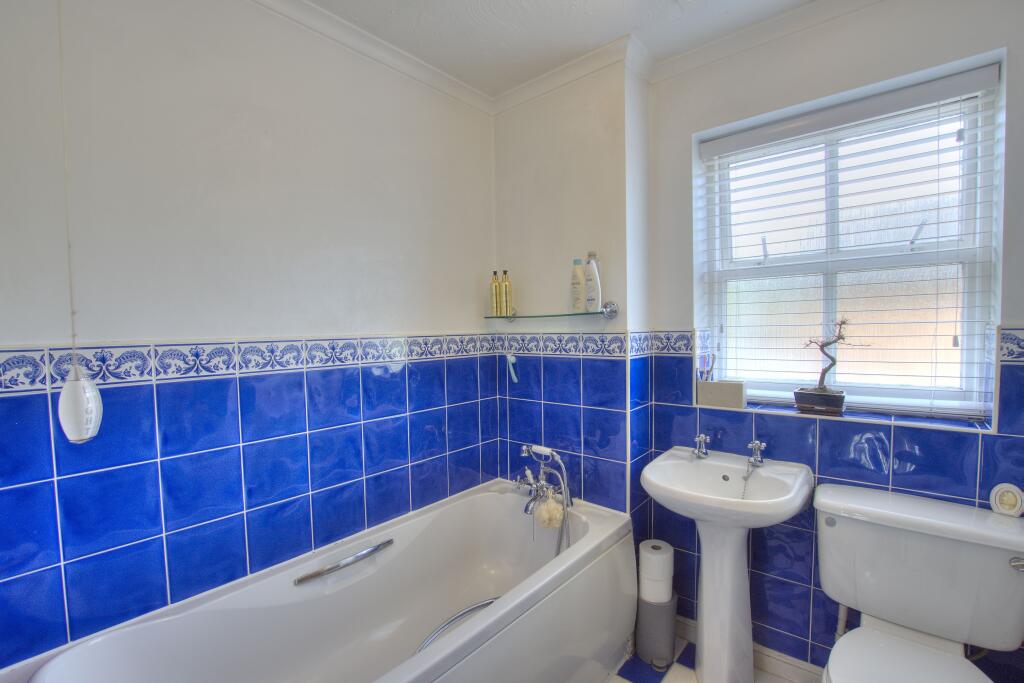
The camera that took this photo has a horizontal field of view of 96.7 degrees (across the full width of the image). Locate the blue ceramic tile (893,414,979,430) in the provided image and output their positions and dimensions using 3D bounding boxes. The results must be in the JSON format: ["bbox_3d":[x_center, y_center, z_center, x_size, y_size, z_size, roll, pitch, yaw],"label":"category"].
[{"bbox_3d":[1.305,0.247,1.409,0.198,0.008,0.170,1,2,40],"label":"blue ceramic tile"}]

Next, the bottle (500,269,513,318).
[{"bbox_3d":[-0.025,-0.214,2.041,0.050,0.209,0.050,-1,2,0],"label":"bottle"}]

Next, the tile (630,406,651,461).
[{"bbox_3d":[0.507,0.366,1.817,0.010,0.199,0.178,1,2,41],"label":"tile"}]

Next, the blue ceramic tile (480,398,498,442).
[{"bbox_3d":[-0.103,0.369,2.140,0.010,0.200,0.124,1,3,41],"label":"blue ceramic tile"}]

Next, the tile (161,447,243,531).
[{"bbox_3d":[-0.838,0.397,1.240,0.008,0.198,0.198,1,2,40],"label":"tile"}]

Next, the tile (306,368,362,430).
[{"bbox_3d":[-0.605,0.193,1.558,0.009,0.200,0.199,1,2,40],"label":"tile"}]

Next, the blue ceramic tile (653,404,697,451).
[{"bbox_3d":[0.681,0.365,1.889,0.185,0.200,0.010,1,3,39],"label":"blue ceramic tile"}]

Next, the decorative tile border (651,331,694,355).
[{"bbox_3d":[0.658,0.007,1.869,0.177,0.095,0.010,0,2,41],"label":"decorative tile border"}]

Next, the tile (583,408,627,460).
[{"bbox_3d":[0.372,0.373,1.827,0.200,0.200,0.010,1,3,40],"label":"tile"}]

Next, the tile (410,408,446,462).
[{"bbox_3d":[-0.343,0.382,1.871,0.009,0.200,0.199,1,2,40],"label":"tile"}]

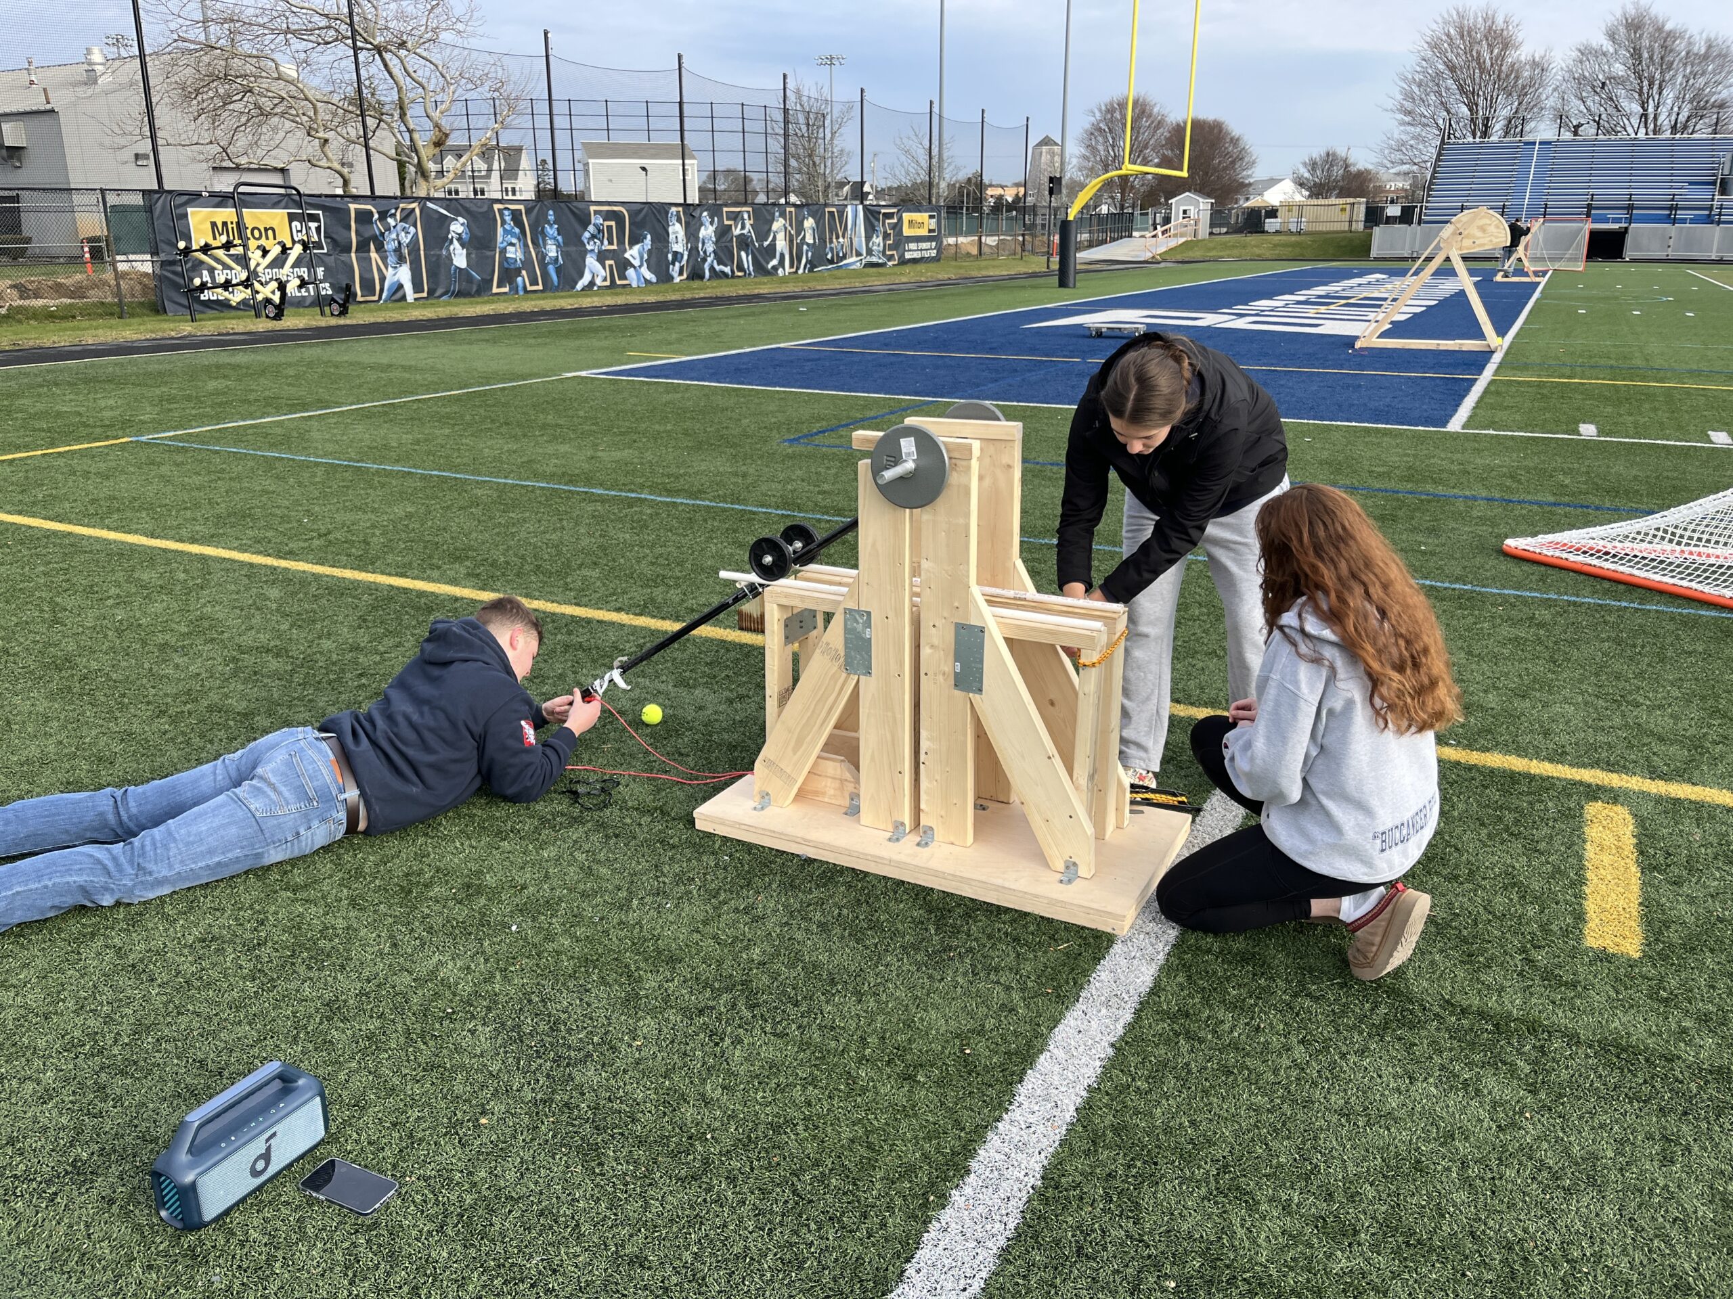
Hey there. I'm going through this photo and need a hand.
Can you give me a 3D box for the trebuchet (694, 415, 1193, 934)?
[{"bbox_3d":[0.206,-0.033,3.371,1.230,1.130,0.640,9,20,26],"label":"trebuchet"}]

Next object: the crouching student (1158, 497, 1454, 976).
[{"bbox_3d":[0.995,0.159,2.895,0.520,1.060,0.680,-14,23,-38],"label":"crouching student"}]

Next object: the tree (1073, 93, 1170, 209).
[{"bbox_3d":[17.493,-32.979,89.609,6.570,9.930,6.570,3,18,10],"label":"tree"}]

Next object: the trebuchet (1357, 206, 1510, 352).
[{"bbox_3d":[7.786,-5.058,17.742,1.770,1.860,0.400,7,19,22],"label":"trebuchet"}]

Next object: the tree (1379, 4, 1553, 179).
[{"bbox_3d":[41.108,-35.948,89.922,10.740,15.860,10.740,8,19,22],"label":"tree"}]

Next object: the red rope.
[{"bbox_3d":[-0.625,0.300,3.850,0.640,0.200,0.220,9,20,26],"label":"red rope"}]

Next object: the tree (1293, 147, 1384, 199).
[{"bbox_3d":[40.298,-38.953,111.763,7.440,7.920,7.440,6,19,18],"label":"tree"}]

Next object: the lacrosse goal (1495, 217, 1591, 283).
[{"bbox_3d":[26.747,-15.673,50.444,1.900,1.880,2.050,9,20,26],"label":"lacrosse goal"}]

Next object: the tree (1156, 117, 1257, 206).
[{"bbox_3d":[23.098,-31.834,88.719,6.600,8.320,6.600,4,18,13],"label":"tree"}]

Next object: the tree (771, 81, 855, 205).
[{"bbox_3d":[-2.983,-26.094,70.322,4.580,8.850,4.580,-1,18,-2],"label":"tree"}]

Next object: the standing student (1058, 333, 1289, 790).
[{"bbox_3d":[0.860,-0.193,3.578,0.800,1.310,0.500,-10,21,-29],"label":"standing student"}]

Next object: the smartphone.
[{"bbox_3d":[-0.885,0.915,2.228,0.150,0.010,0.073,9,20,26],"label":"smartphone"}]

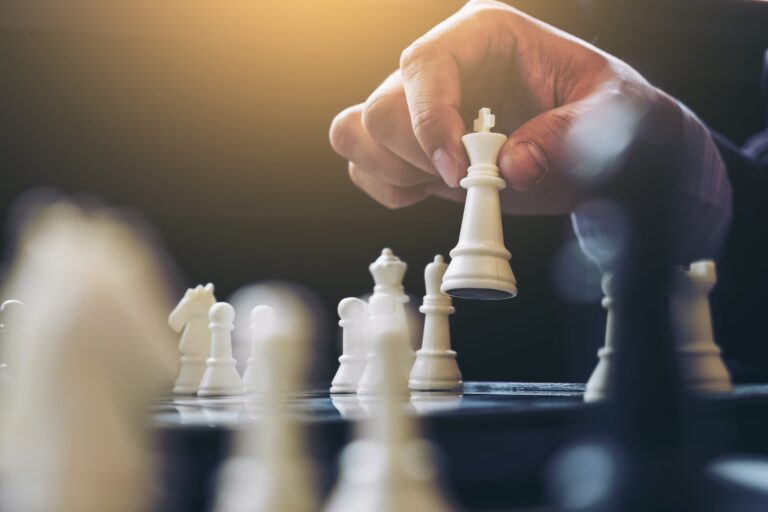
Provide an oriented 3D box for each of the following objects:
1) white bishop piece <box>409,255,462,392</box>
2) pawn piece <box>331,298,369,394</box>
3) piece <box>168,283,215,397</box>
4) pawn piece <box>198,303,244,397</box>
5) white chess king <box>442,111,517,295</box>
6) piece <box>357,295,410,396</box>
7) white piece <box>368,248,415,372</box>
[{"bbox_3d":[0.023,0.028,0.583,0.024,0.058,0.024,-1,-4,0],"label":"white bishop piece"},{"bbox_3d":[-0.013,0.037,0.571,0.021,0.040,0.021,-1,-4,0],"label":"pawn piece"},{"bbox_3d":[-0.073,0.032,0.530,0.022,0.043,0.021,0,-4,0],"label":"piece"},{"bbox_3d":[-0.069,0.040,0.585,0.021,0.040,0.021,-1,-4,0],"label":"pawn piece"},{"bbox_3d":[0.042,-0.024,0.580,0.032,0.080,0.032,2,-12,0],"label":"white chess king"},{"bbox_3d":[0.000,0.035,0.541,0.021,0.040,0.021,-1,-4,0],"label":"piece"},{"bbox_3d":[0.002,0.030,0.675,0.028,0.068,0.028,-1,-4,0],"label":"white piece"}]

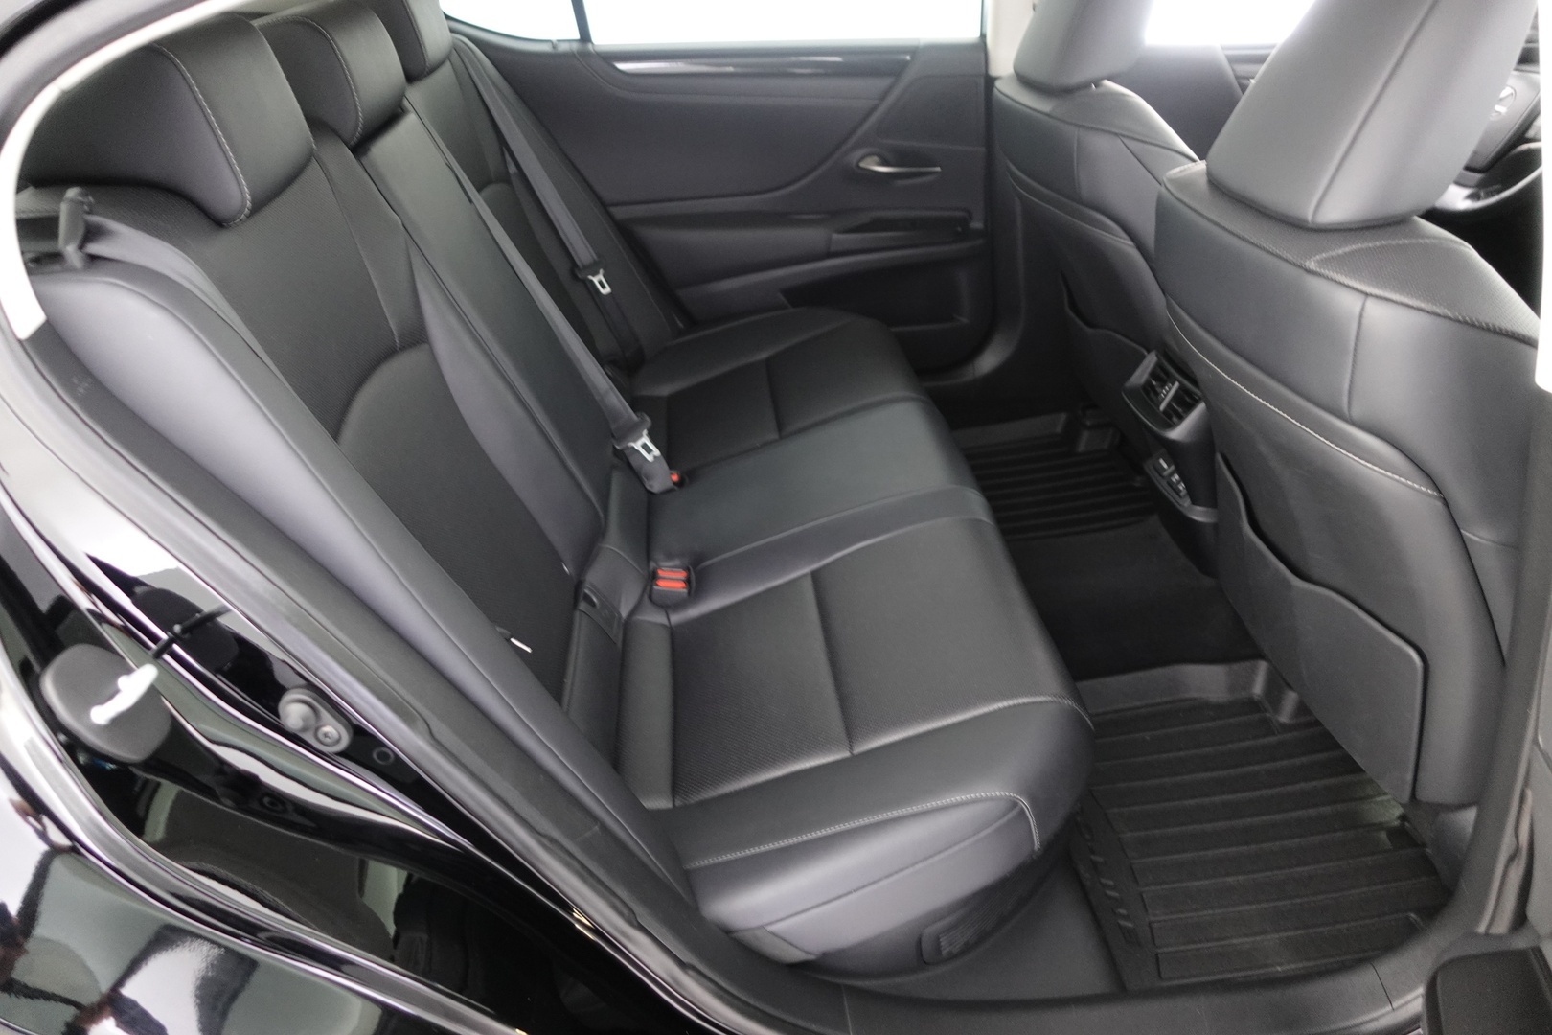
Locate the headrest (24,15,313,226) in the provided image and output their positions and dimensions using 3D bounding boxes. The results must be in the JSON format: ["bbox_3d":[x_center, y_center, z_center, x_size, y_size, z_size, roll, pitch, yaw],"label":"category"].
[{"bbox_3d":[-0.508,-0.344,0.870,0.150,0.170,0.240,-14,32,4],"label":"headrest"}]

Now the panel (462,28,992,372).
[{"bbox_3d":[-0.061,-0.552,1.996,0.930,0.720,0.130,-8,32,0],"label":"panel"}]

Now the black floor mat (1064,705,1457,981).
[{"bbox_3d":[0.579,0.367,1.301,0.413,0.040,0.450,-8,32,0],"label":"black floor mat"}]

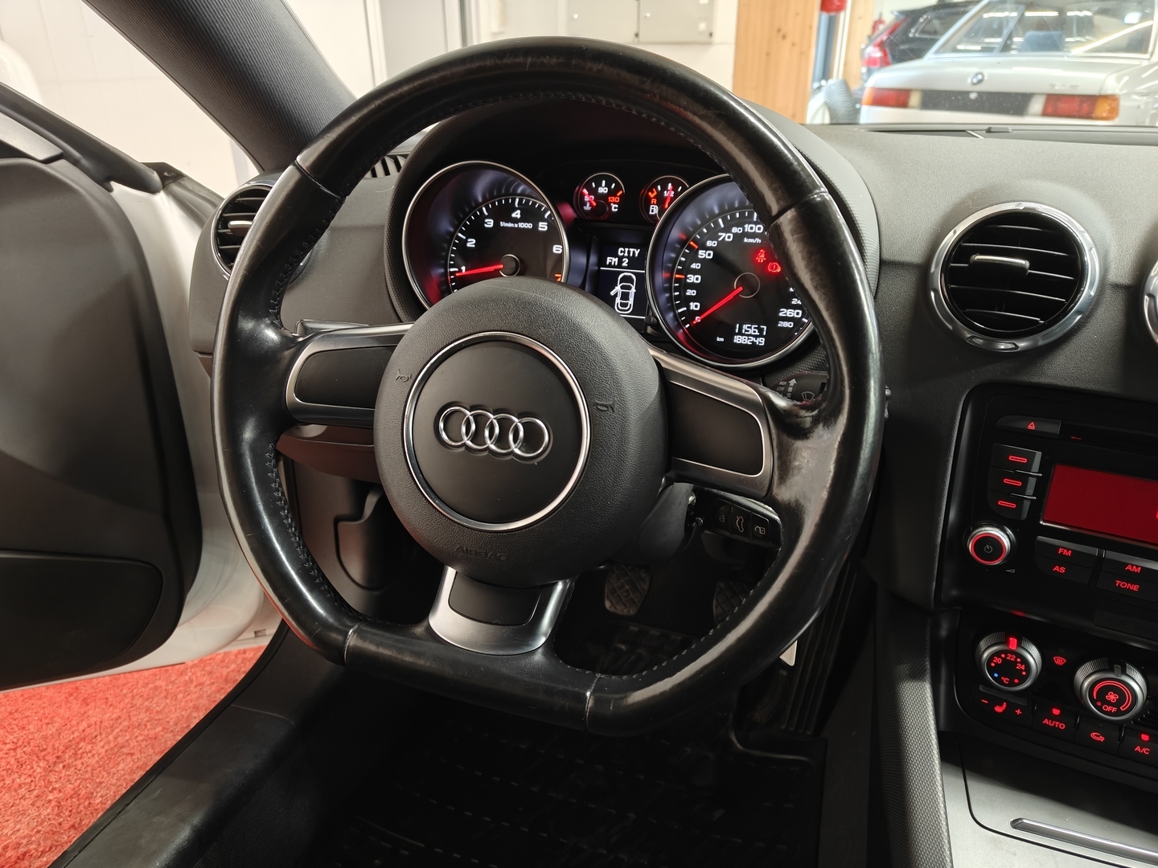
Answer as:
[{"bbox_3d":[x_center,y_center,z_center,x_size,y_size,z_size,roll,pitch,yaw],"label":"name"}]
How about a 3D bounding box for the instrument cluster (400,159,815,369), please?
[{"bbox_3d":[0.024,-0.118,0.544,0.290,0.128,0.070,10,20,20],"label":"instrument cluster"}]

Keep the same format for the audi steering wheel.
[{"bbox_3d":[-0.032,-0.029,0.433,0.373,0.346,0.090,10,5,20],"label":"audi steering wheel"}]

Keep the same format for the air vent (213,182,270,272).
[{"bbox_3d":[-0.262,-0.165,0.681,0.093,0.093,0.040,4,2,9],"label":"air vent"}]

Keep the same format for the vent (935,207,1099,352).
[{"bbox_3d":[0.273,-0.098,0.506,0.093,0.093,0.040,13,4,25],"label":"vent"}]

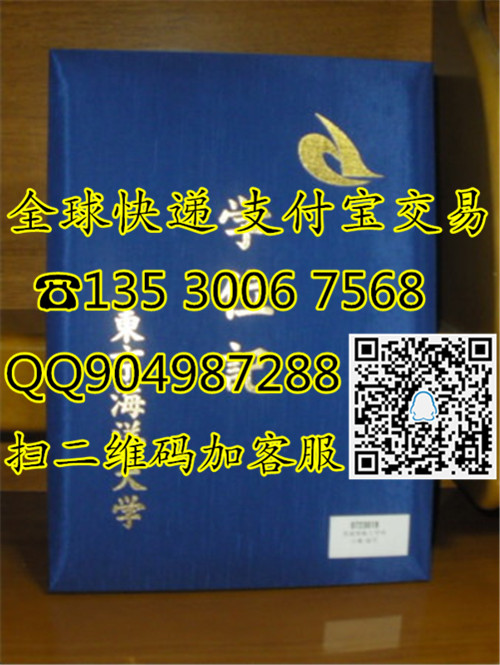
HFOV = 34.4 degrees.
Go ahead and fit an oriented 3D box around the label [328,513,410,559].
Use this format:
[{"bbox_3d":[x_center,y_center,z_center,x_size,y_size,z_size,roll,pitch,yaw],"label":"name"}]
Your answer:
[{"bbox_3d":[0.072,0.122,0.483,0.049,0.025,0.001,1,1,-6],"label":"label"}]

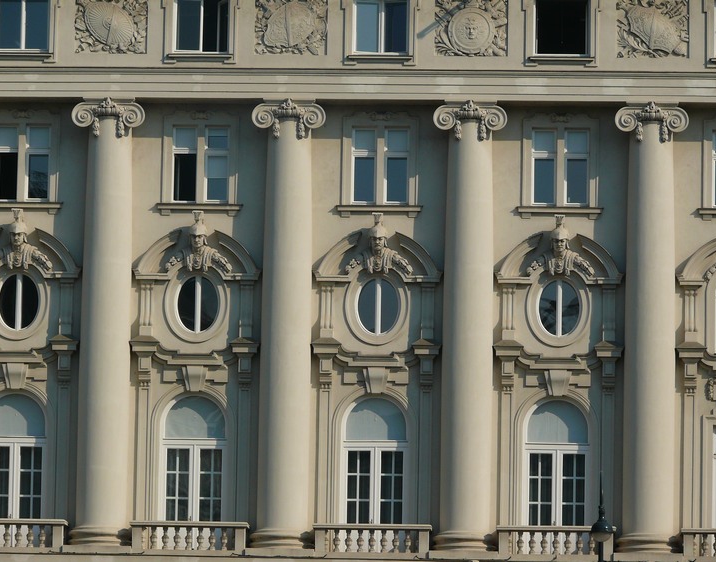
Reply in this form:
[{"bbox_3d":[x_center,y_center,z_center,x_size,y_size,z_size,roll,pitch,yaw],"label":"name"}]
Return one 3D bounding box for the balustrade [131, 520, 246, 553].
[{"bbox_3d":[-4.492,6.854,112.982,3.203,0.828,0.368,1,-7,3],"label":"balustrade"}]

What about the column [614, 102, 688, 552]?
[{"bbox_3d":[7.809,1.267,113.481,1.975,12.143,1.151,1,-7,3],"label":"column"}]

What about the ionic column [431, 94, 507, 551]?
[{"bbox_3d":[2.941,1.203,113.728,1.956,12.143,1.151,1,-7,3],"label":"ionic column"}]

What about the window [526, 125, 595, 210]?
[{"bbox_3d":[4.893,-2.744,102.040,1.665,2.081,0.250,1,-6,3],"label":"window"}]

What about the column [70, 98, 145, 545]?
[{"bbox_3d":[-6.850,1.114,114.221,1.960,12.115,1.151,1,-7,3],"label":"column"}]

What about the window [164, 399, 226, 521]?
[{"bbox_3d":[-3.938,4.574,101.758,1.424,3.575,0.280,1,-6,3],"label":"window"}]

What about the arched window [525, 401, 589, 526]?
[{"bbox_3d":[5.374,5.216,113.776,1.749,4.033,0.172,1,-7,3],"label":"arched window"}]

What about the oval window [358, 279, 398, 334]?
[{"bbox_3d":[0.495,0.615,101.906,0.993,1.347,0.200,1,-6,3],"label":"oval window"}]

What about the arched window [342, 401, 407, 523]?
[{"bbox_3d":[0.422,4.611,101.521,1.482,3.566,0.280,1,-6,3],"label":"arched window"}]

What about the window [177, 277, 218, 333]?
[{"bbox_3d":[-3.881,0.568,102.145,0.943,1.351,0.200,1,-6,3],"label":"window"}]

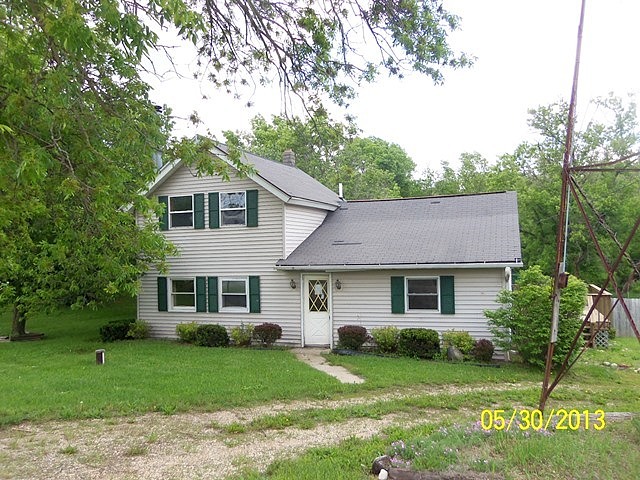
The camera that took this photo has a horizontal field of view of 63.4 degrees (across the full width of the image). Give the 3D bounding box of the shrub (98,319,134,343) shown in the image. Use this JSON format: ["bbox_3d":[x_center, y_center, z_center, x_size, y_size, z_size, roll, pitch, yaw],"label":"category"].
[{"bbox_3d":[-6.665,2.996,17.083,1.200,0.760,1.100,-2,-1,20],"label":"shrub"}]

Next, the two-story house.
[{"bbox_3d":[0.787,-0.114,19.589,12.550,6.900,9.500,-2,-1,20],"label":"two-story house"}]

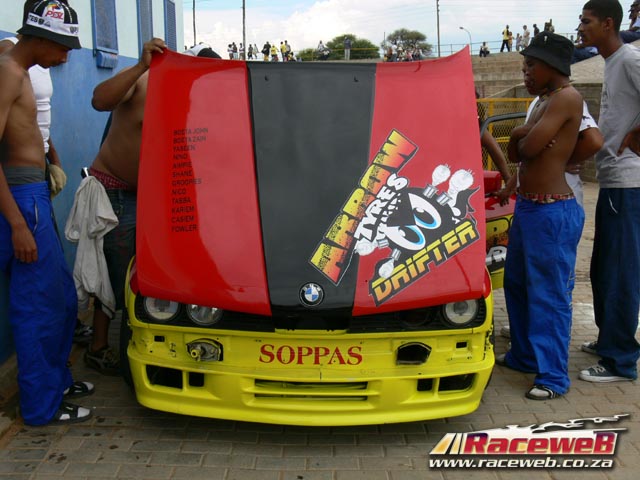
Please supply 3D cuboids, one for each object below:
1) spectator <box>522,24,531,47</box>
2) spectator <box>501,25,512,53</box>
[{"bbox_3d":[13.124,-12.807,47.000,0.420,1.680,0.480,-6,13,-31],"label":"spectator"},{"bbox_3d":[11.853,-12.794,47.000,0.420,1.720,0.500,6,13,25],"label":"spectator"}]

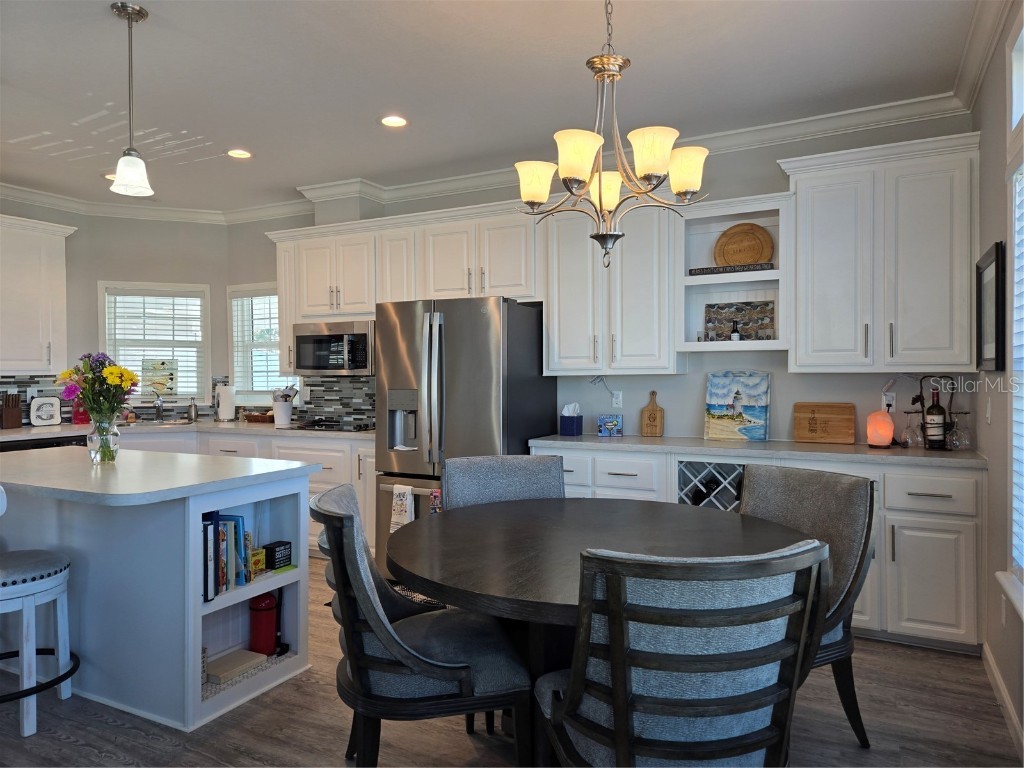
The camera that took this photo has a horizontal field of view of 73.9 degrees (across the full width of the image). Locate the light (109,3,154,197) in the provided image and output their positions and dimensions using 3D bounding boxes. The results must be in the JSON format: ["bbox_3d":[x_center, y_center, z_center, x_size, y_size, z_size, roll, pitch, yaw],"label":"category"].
[{"bbox_3d":[-1.503,-1.120,2.680,0.150,0.710,0.150,0,0,28],"label":"light"}]

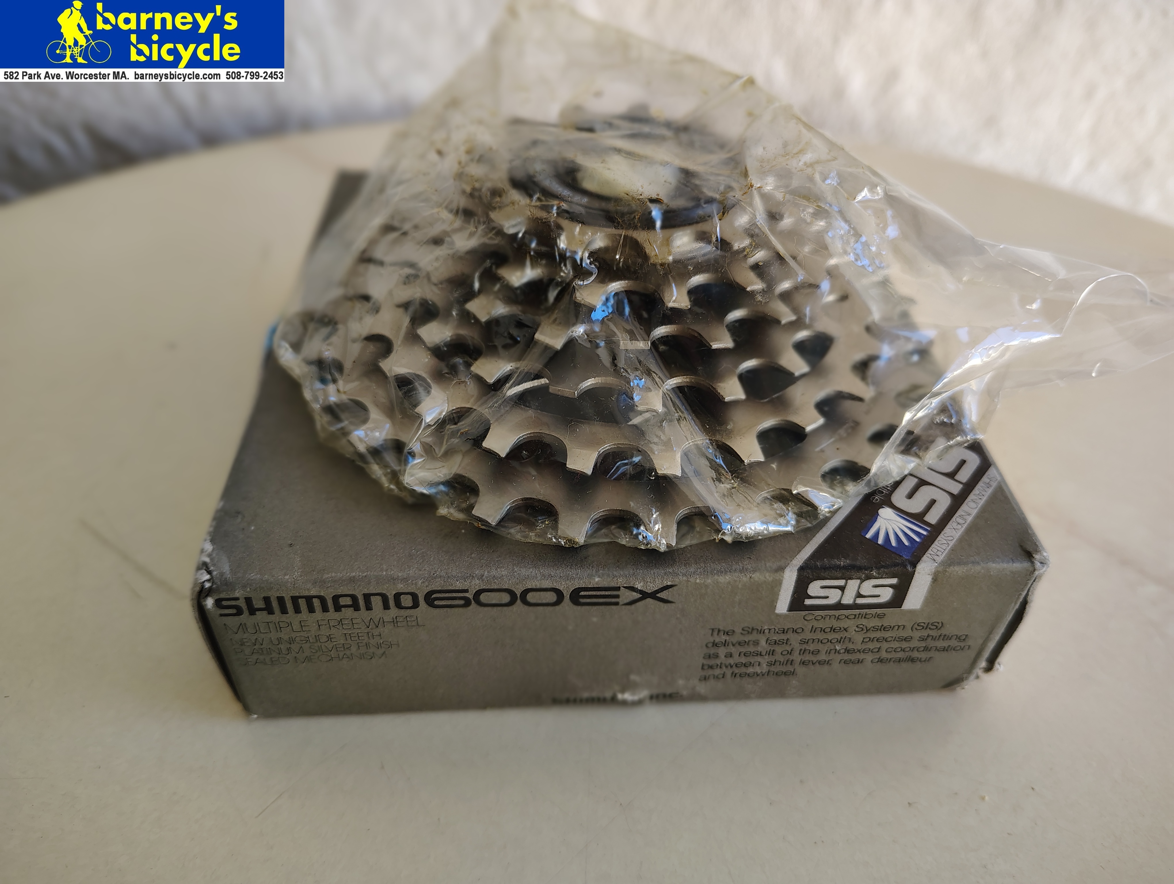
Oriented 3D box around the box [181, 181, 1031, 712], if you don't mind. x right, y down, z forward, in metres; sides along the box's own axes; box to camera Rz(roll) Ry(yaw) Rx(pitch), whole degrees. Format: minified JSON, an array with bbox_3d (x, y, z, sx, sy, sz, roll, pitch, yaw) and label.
[{"bbox_3d":[0.002,-0.012,0.174,0.122,0.036,0.127,-1,43,-5],"label":"box"}]

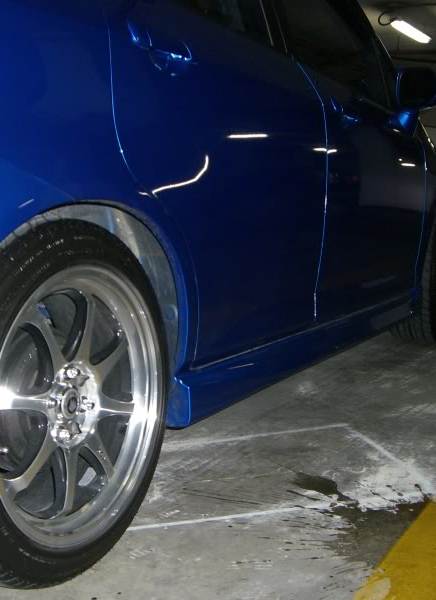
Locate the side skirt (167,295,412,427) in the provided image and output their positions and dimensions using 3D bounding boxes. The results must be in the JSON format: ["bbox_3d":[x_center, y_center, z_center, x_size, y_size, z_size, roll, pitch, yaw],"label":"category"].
[{"bbox_3d":[0.289,0.098,2.452,0.100,0.115,1.670,4,8,27],"label":"side skirt"}]

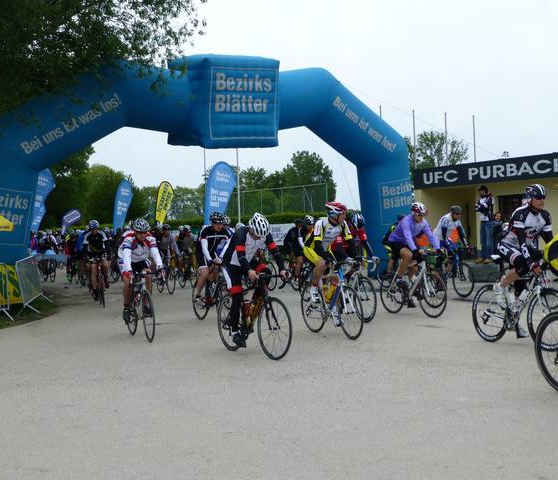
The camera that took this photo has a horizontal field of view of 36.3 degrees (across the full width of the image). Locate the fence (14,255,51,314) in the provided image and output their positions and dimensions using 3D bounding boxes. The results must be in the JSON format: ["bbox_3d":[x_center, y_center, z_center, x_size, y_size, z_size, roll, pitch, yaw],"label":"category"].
[{"bbox_3d":[-5.228,0.963,18.000,0.600,1.050,2.300,-7,1,-7],"label":"fence"}]

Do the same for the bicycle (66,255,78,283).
[{"bbox_3d":[-6.621,0.811,27.206,0.440,1.000,1.650,-2,0,-18],"label":"bicycle"}]

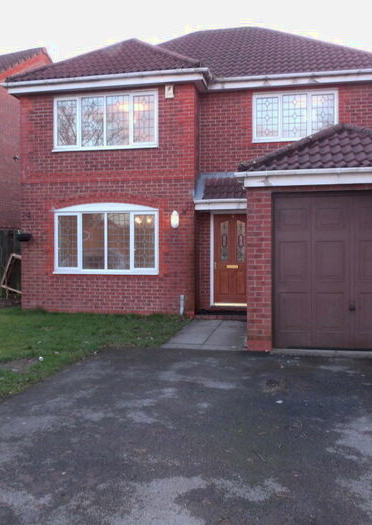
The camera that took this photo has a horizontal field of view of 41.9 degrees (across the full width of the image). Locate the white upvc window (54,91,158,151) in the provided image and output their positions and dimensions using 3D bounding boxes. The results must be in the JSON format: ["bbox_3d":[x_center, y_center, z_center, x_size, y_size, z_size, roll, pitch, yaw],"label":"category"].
[{"bbox_3d":[-1.705,-2.976,10.294,2.345,1.180,0.100,0,1,11],"label":"white upvc window"}]

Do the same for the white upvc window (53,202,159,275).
[{"bbox_3d":[-1.704,-0.504,10.324,2.340,1.510,0.100,0,1,11],"label":"white upvc window"}]

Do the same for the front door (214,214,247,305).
[{"bbox_3d":[1.020,-0.056,10.466,0.830,1.980,0.080,0,1,11],"label":"front door"}]

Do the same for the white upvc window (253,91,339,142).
[{"bbox_3d":[2.283,-3.049,10.169,1.750,1.050,0.100,0,1,11],"label":"white upvc window"}]

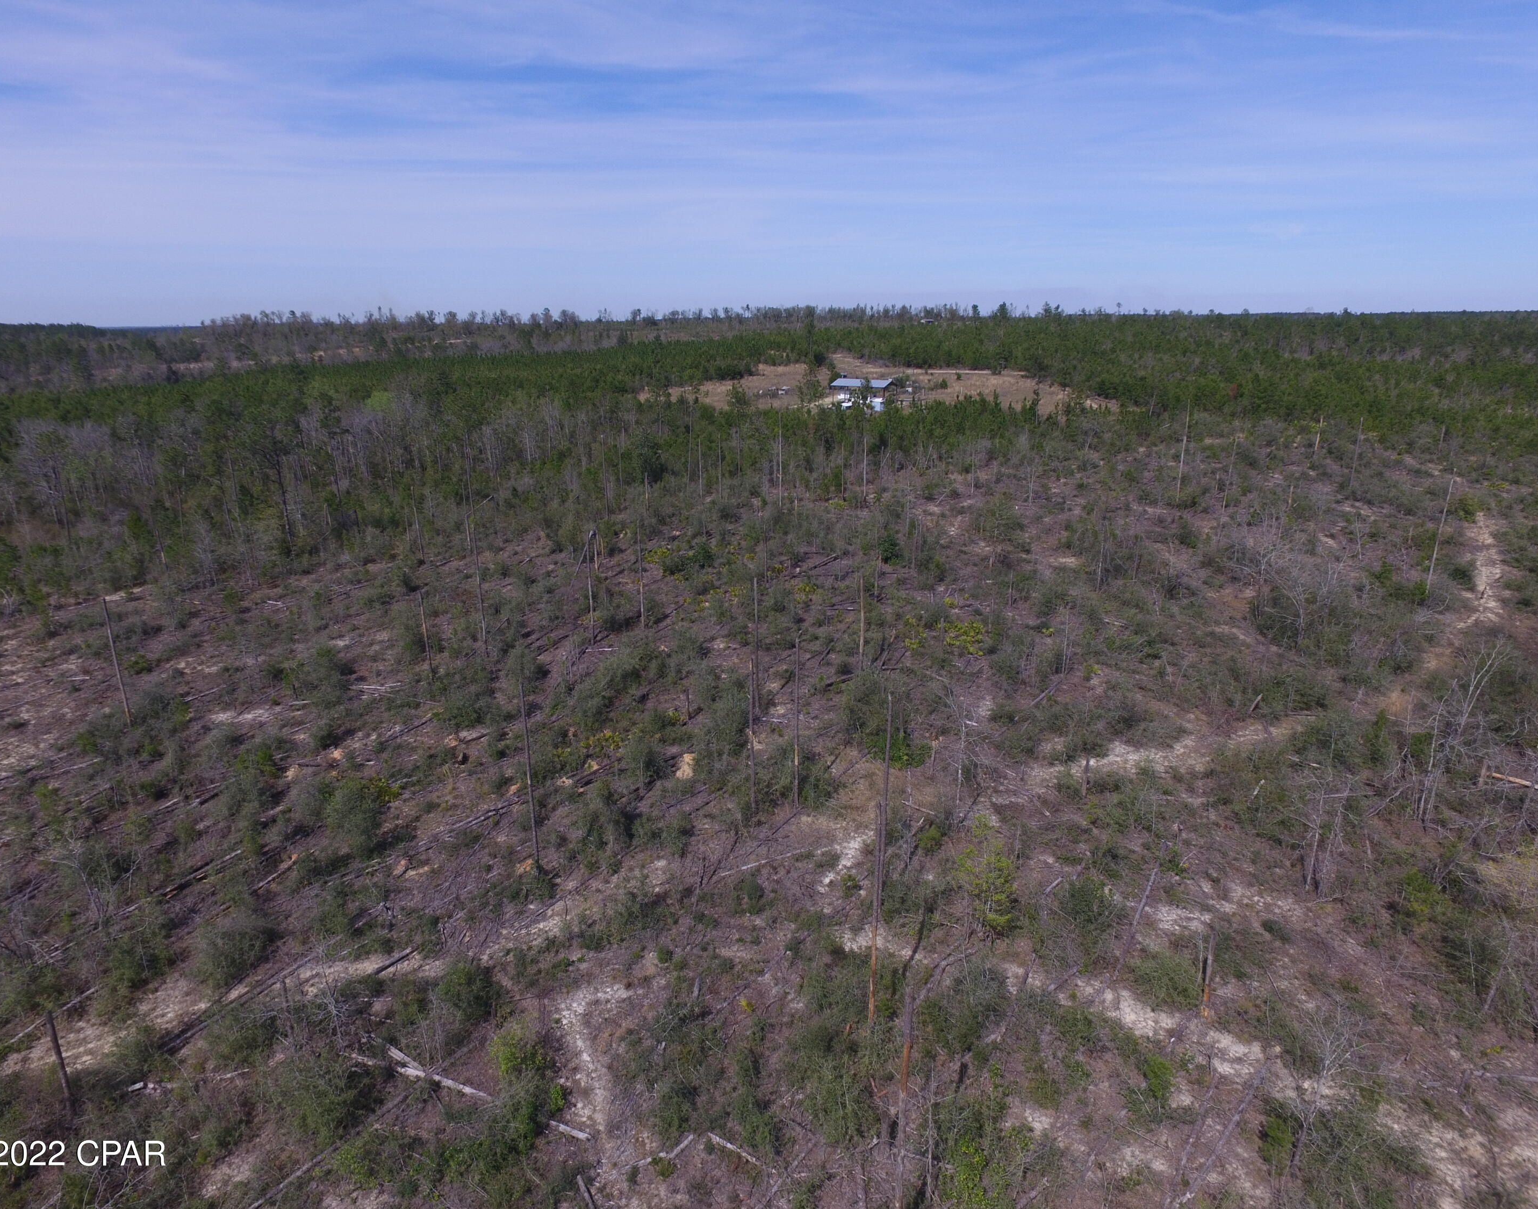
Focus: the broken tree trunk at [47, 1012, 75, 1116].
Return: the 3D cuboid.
[{"bbox_3d":[-21.524,13.998,28.305,0.250,3.742,0.250,1,16,0],"label":"broken tree trunk"}]

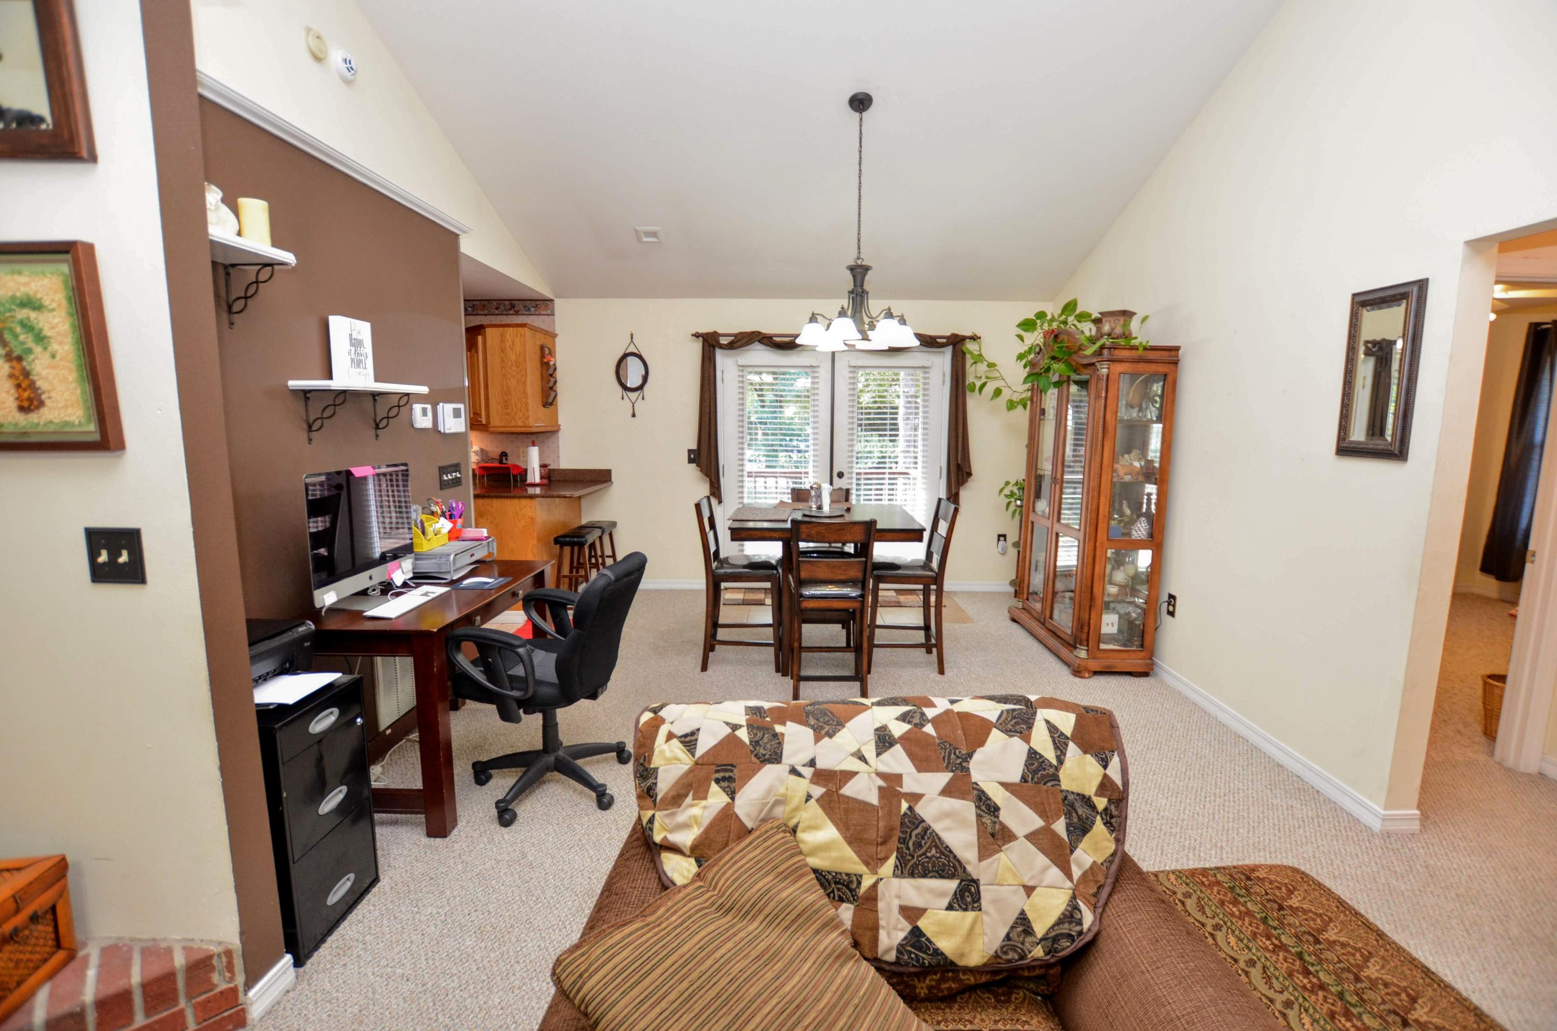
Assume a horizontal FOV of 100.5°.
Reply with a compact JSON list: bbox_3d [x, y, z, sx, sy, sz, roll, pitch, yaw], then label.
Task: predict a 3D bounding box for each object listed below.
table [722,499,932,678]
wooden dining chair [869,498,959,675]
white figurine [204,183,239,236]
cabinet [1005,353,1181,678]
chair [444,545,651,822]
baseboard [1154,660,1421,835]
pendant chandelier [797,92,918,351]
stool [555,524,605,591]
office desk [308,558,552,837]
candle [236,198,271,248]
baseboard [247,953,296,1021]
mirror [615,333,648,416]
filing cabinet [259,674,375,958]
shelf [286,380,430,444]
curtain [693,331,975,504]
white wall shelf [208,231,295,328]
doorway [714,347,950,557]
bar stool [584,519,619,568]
[{"bbox_3d":[0.271,0.450,3.908,1.010,0.914,1.030,1,8,2],"label":"table"},{"bbox_3d":[0.787,0.418,3.911,0.500,0.985,0.430,1,8,2],"label":"wooden dining chair"},{"bbox_3d":[-1.595,-0.845,1.817,0.120,0.155,0.120,6,10,32],"label":"white figurine"},{"bbox_3d":[1.911,-0.121,4.076,0.440,1.950,1.110,0,8,0],"label":"cabinet"},{"bbox_3d":[-0.913,0.629,2.570,0.660,0.930,0.620,2,8,11],"label":"chair"},{"bbox_3d":[2.230,0.967,3.022,0.150,0.088,1.535,0,8,4],"label":"baseboard"},{"bbox_3d":[0.434,-1.565,3.475,0.665,1.260,0.665,1,8,2],"label":"pendant chandelier"},{"bbox_3d":[-1.450,0.447,4.782,0.290,0.640,0.460,1,8,2],"label":"stool"},{"bbox_3d":[-1.432,0.678,2.768,0.615,0.755,1.115,0,8,4],"label":"office desk"},{"bbox_3d":[-1.584,-0.864,1.950,0.073,0.153,0.073,1,8,2],"label":"candle"},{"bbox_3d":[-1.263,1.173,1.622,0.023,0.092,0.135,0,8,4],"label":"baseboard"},{"bbox_3d":[-1.235,-1.171,5.395,0.280,0.690,0.030,1,8,2],"label":"mirror"},{"bbox_3d":[-1.501,0.851,1.871,0.450,0.684,0.340,1,8,2],"label":"filing cabinet"},{"bbox_3d":[-1.650,-0.407,2.592,0.200,0.235,0.540,0,8,4],"label":"shelf"},{"bbox_3d":[0.444,-0.796,5.333,2.280,1.415,0.100,0,8,4],"label":"curtain"},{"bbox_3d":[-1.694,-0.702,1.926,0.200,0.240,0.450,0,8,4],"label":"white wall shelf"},{"bbox_3d":[0.432,-0.365,5.492,1.950,2.070,0.120,1,8,2],"label":"doorway"},{"bbox_3d":[-1.501,0.387,5.356,0.280,0.610,0.450,0,8,4],"label":"bar stool"}]

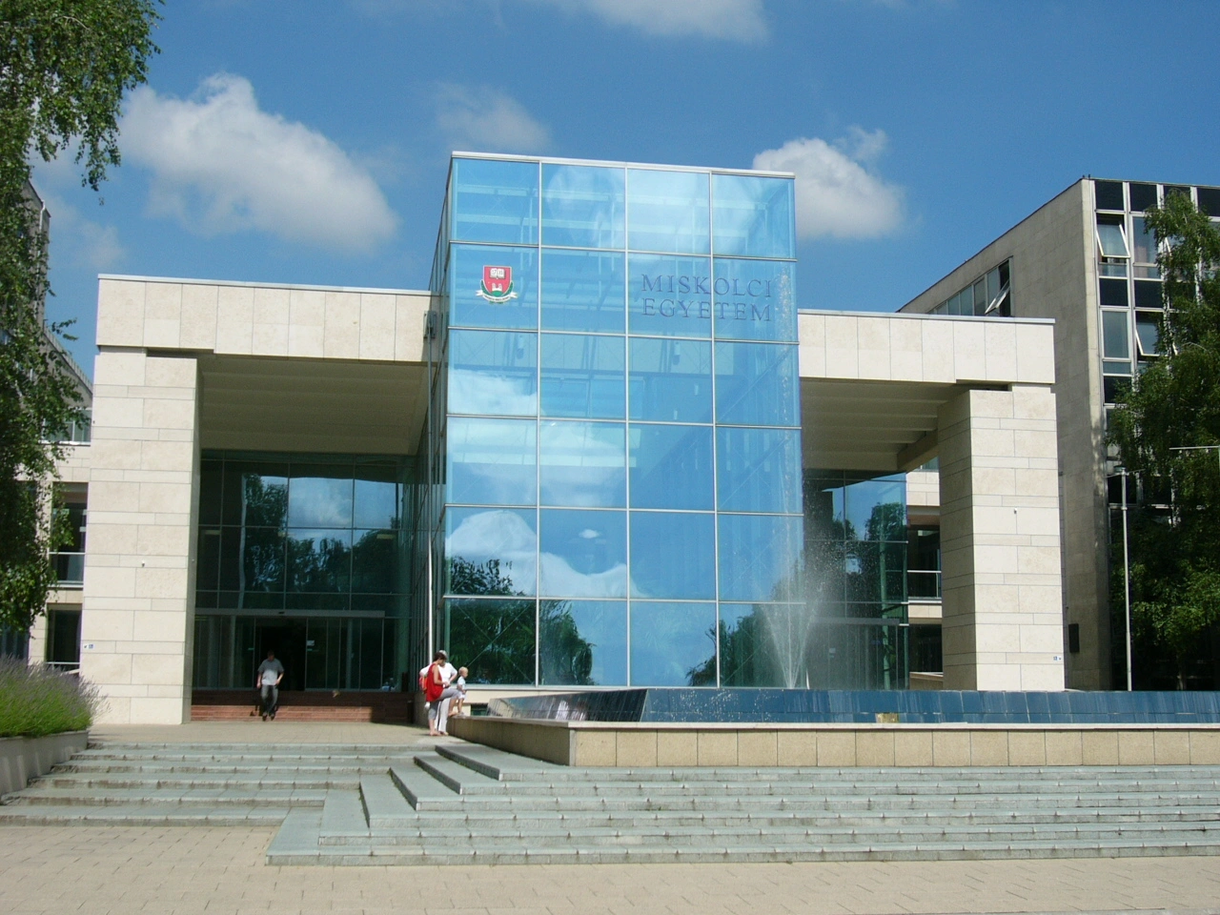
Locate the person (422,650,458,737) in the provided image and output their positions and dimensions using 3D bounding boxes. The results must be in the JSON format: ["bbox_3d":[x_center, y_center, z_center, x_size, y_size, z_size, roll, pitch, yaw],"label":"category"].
[{"bbox_3d":[-3.214,4.456,30.625,0.680,1.600,0.520,1,-9,-4],"label":"person"}]

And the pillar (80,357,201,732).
[{"bbox_3d":[-9.928,1.728,34.615,2.050,7.820,2.050,2,-9,-9],"label":"pillar"}]

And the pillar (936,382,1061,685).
[{"bbox_3d":[9.037,2.331,37.669,2.050,7.770,2.050,2,-9,-9],"label":"pillar"}]

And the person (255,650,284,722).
[{"bbox_3d":[-8.736,5.869,41.682,0.620,1.780,0.450,2,-9,-12],"label":"person"}]

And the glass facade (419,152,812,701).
[{"bbox_3d":[0.004,-0.454,33.714,7.020,10.400,4.100,2,-9,-9],"label":"glass facade"}]

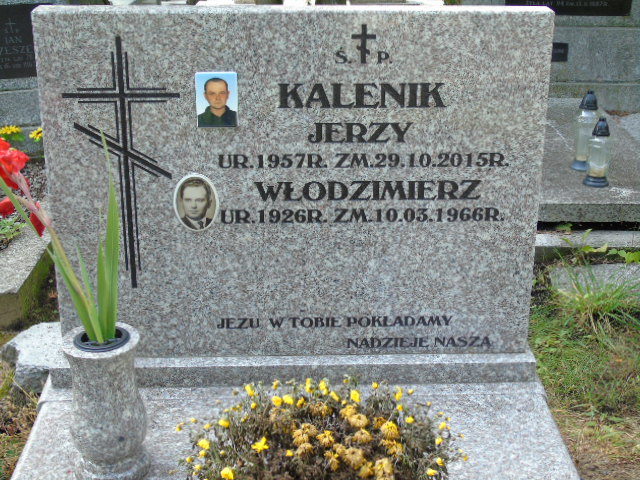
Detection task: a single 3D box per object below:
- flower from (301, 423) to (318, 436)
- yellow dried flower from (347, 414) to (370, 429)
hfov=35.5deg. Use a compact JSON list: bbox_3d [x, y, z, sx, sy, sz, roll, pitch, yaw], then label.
[{"bbox_3d":[-0.018,0.326,1.720,0.030,0.021,0.027,0,23,0],"label":"flower"},{"bbox_3d":[0.062,0.285,1.567,0.035,0.019,0.035,0,23,-2],"label":"yellow dried flower"}]

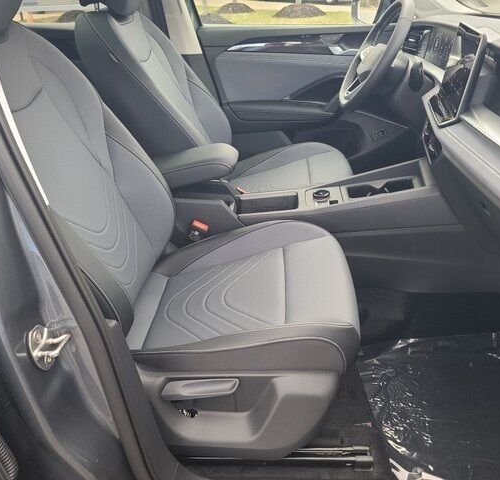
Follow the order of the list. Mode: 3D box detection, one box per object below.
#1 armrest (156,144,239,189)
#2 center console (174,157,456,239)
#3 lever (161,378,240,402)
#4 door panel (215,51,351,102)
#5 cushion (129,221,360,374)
[{"bbox_3d":[-0.170,-0.233,1.399,0.295,0.090,0.180,-2,30,3],"label":"armrest"},{"bbox_3d":[0.190,-0.112,1.462,0.825,0.170,0.220,-5,30,4],"label":"center console"},{"bbox_3d":[-0.107,0.334,1.018,0.167,0.038,0.040,-3,30,3],"label":"lever"},{"bbox_3d":[0.170,-0.688,1.947,0.585,0.210,0.060,1,31,1],"label":"door panel"},{"bbox_3d":[0.016,0.129,1.219,0.520,0.170,0.510,-3,30,3],"label":"cushion"}]

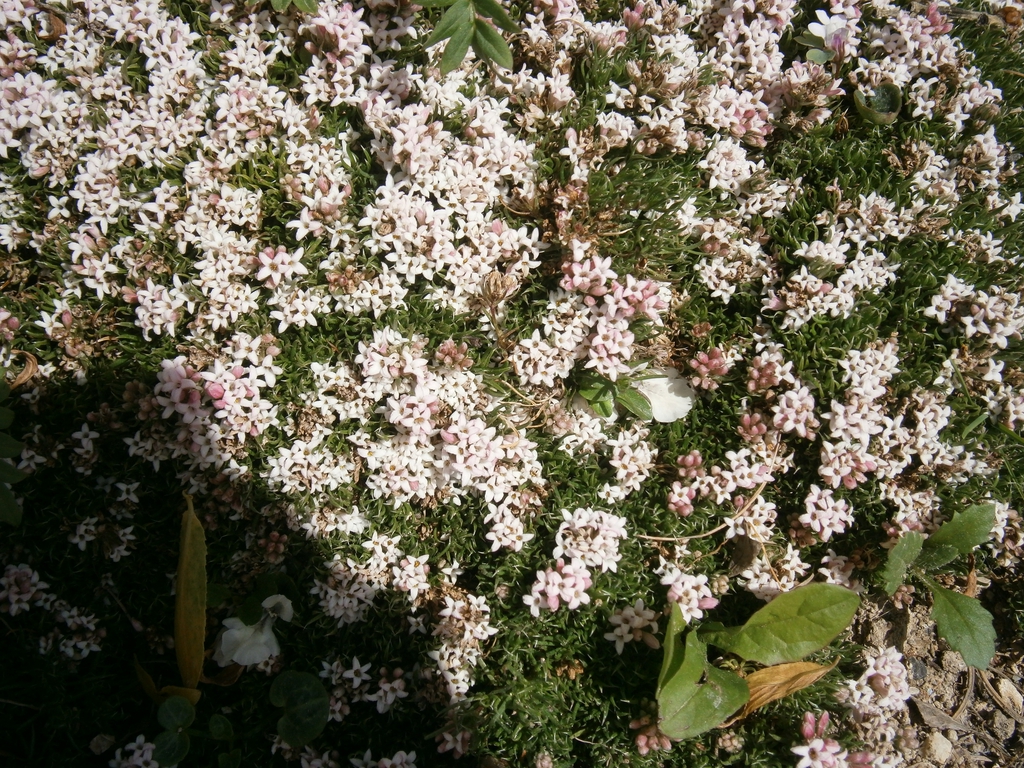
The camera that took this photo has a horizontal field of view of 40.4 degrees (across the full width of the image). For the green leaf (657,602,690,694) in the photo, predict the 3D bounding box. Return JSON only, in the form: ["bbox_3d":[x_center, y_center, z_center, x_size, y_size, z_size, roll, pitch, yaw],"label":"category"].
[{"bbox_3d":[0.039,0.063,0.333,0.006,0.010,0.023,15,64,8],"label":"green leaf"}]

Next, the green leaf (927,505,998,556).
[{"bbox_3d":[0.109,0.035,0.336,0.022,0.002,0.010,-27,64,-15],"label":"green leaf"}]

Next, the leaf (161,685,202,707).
[{"bbox_3d":[-0.081,0.076,0.341,0.011,0.003,0.004,12,66,6],"label":"leaf"}]

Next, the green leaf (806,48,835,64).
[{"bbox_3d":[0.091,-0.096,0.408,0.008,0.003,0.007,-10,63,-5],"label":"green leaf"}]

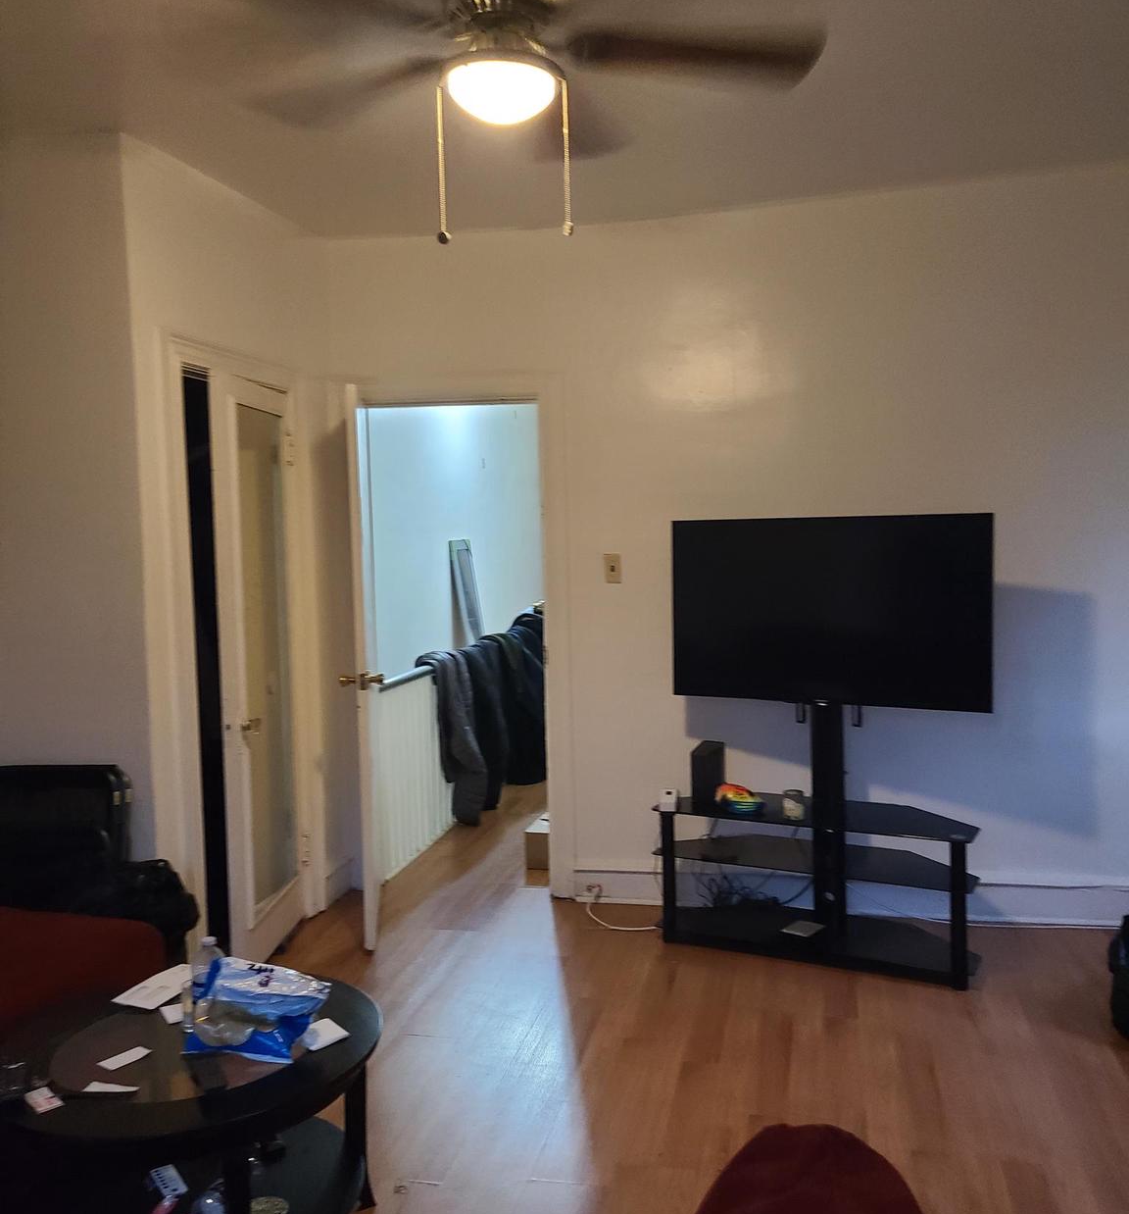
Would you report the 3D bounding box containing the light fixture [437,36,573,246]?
[{"bbox_3d":[-0.124,-0.963,2.343,0.275,0.398,0.265,-1,4,0],"label":"light fixture"}]

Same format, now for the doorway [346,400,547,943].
[{"bbox_3d":[-0.426,0.178,4.633,0.720,2.000,0.130,0,4,12],"label":"doorway"}]

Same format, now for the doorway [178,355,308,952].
[{"bbox_3d":[-1.113,0.241,3.920,0.120,2.010,0.720,0,4,12],"label":"doorway"}]

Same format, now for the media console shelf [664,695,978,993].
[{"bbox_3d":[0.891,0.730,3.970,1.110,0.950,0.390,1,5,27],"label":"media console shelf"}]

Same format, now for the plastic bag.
[{"bbox_3d":[-0.628,0.816,2.292,0.265,0.135,0.205,0,4,12],"label":"plastic bag"}]

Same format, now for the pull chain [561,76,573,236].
[{"bbox_3d":[0.003,-0.936,2.356,0.022,0.320,0.022,0,4,12],"label":"pull chain"}]

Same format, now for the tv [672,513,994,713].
[{"bbox_3d":[0.915,0.012,3.970,1.118,0.648,0.060,1,5,27],"label":"tv"}]

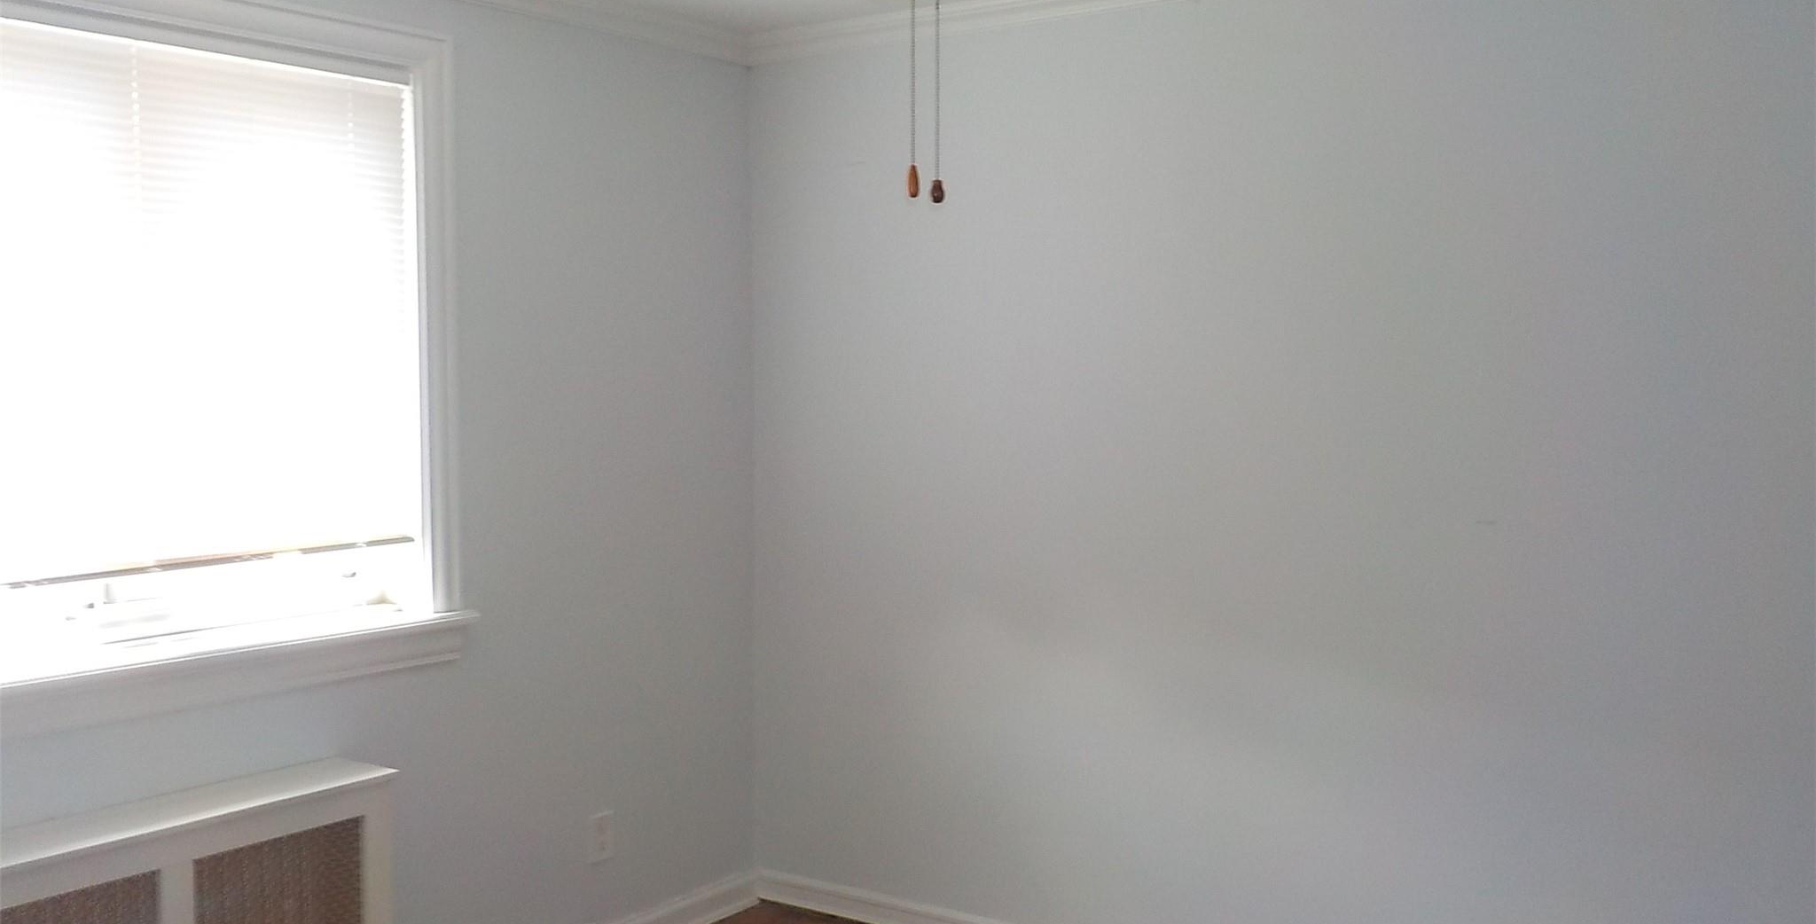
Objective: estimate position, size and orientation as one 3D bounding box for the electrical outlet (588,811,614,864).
[{"bbox_3d":[-0.774,0.952,3.984,0.009,0.116,0.072,2,4,35],"label":"electrical outlet"}]

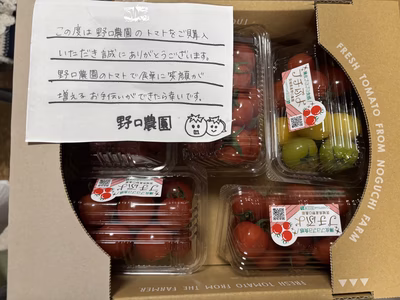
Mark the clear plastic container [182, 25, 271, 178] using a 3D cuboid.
[{"bbox_3d":[0.025,-0.048,0.306,0.091,0.060,0.151,0,89,0],"label":"clear plastic container"}]

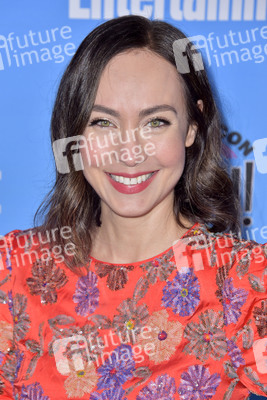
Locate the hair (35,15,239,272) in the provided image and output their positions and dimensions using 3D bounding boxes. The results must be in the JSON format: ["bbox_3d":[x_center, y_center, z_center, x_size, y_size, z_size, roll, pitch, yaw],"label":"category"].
[{"bbox_3d":[0.004,-0.071,2.120,0.258,0.325,0.230,0,2,0],"label":"hair"}]

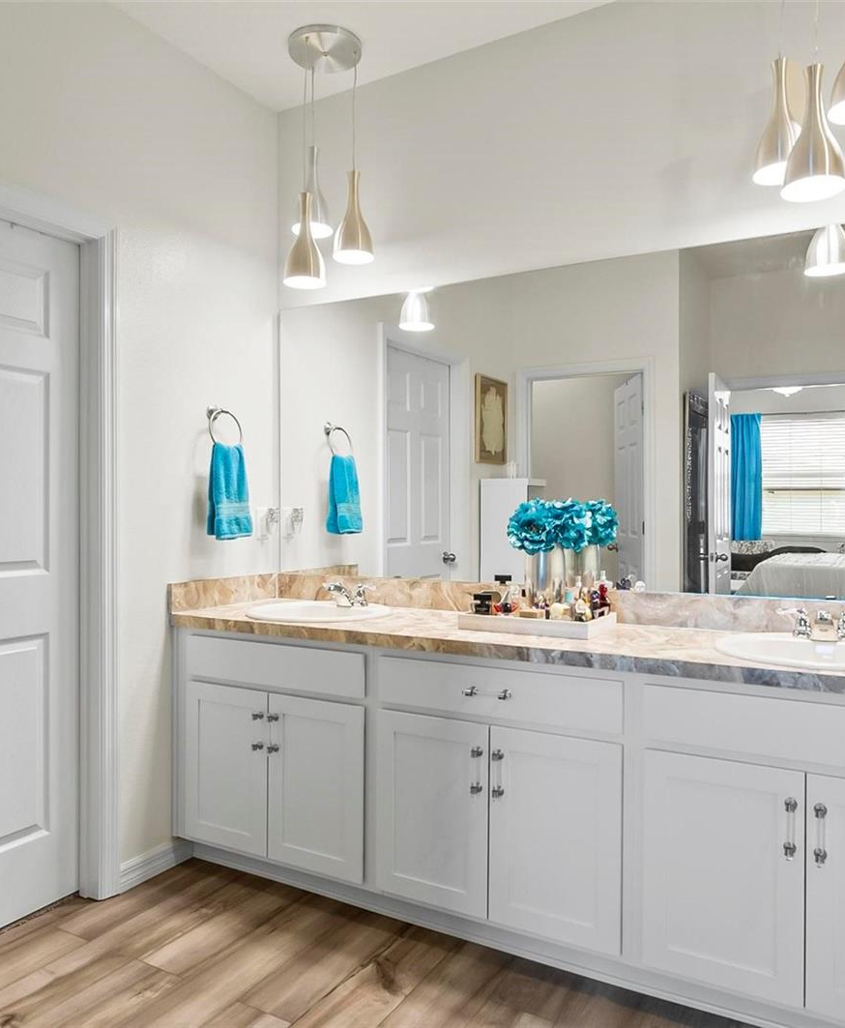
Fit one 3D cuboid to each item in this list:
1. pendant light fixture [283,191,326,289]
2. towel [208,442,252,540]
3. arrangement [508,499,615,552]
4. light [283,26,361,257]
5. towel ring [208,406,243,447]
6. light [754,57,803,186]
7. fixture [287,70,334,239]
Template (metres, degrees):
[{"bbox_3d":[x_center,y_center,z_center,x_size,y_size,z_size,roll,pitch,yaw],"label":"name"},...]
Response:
[{"bbox_3d":[-0.385,-0.906,2.535,0.143,0.298,0.143,0,0,0],"label":"pendant light fixture"},{"bbox_3d":[-0.684,-0.081,2.728,0.085,0.338,0.185,0,0,30],"label":"towel"},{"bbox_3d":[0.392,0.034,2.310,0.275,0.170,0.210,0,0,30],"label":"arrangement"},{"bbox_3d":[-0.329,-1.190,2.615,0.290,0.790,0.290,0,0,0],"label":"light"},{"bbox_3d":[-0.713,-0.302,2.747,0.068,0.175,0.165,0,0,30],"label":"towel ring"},{"bbox_3d":[0.915,-1.012,1.970,0.142,0.295,0.142,0,0,30],"label":"light"},{"bbox_3d":[-0.381,-1.275,2.690,0.145,0.570,0.145,0,0,0],"label":"fixture"}]

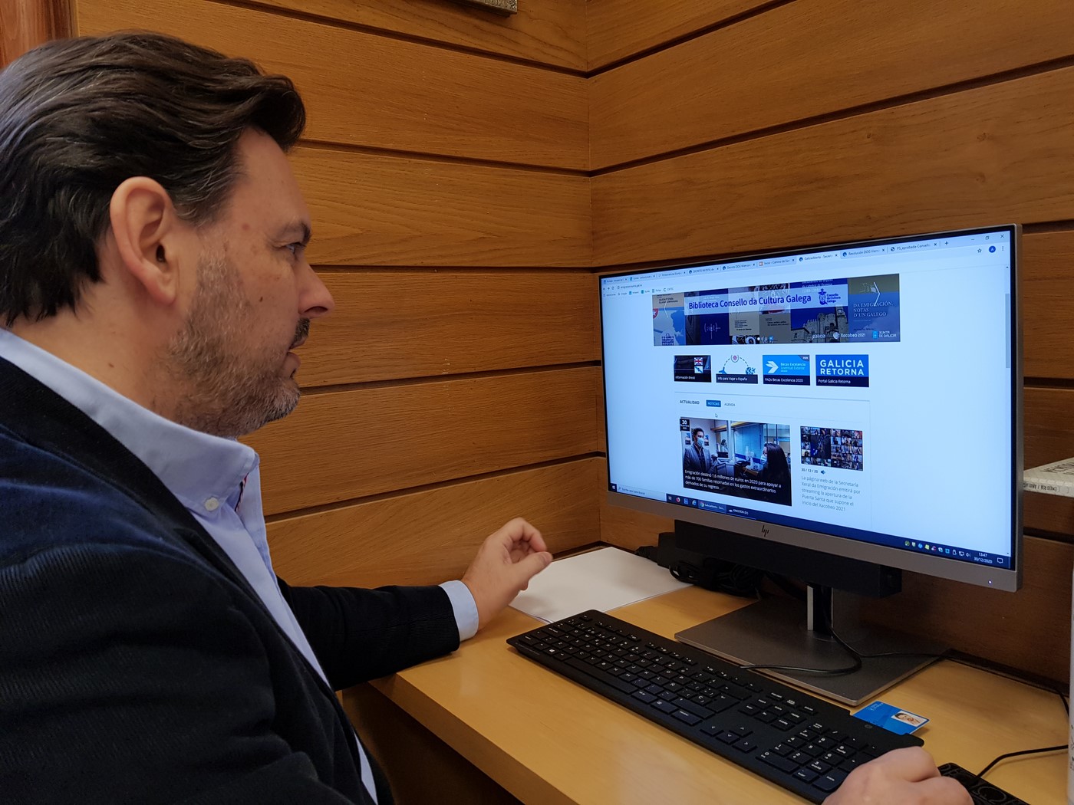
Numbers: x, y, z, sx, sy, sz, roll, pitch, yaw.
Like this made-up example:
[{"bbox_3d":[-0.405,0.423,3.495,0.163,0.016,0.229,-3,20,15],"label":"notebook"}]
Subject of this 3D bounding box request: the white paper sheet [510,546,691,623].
[{"bbox_3d":[0.078,0.277,1.244,0.293,0.003,0.215,-7,8,-35],"label":"white paper sheet"}]

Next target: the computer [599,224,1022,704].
[{"bbox_3d":[0.324,0.062,0.971,0.210,0.477,0.540,-7,8,-36],"label":"computer"}]

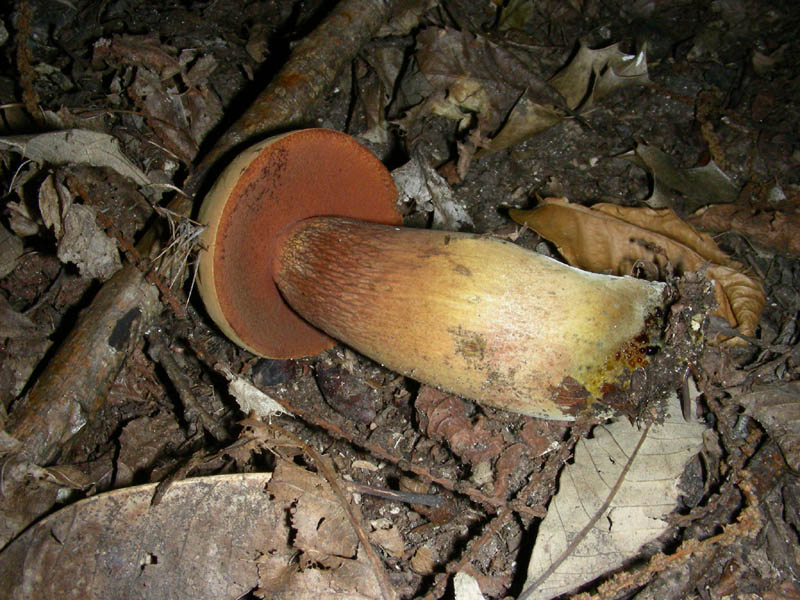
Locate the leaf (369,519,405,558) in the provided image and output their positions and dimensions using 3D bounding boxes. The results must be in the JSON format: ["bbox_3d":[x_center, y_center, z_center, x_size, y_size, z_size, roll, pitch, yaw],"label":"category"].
[{"bbox_3d":[-0.005,0.096,0.353,0.013,0.006,0.019,-40,65,-23],"label":"leaf"}]

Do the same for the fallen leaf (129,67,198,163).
[{"bbox_3d":[-0.127,-0.104,0.480,0.025,0.010,0.079,-28,61,-17],"label":"fallen leaf"}]

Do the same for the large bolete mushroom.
[{"bbox_3d":[0.012,-0.010,0.380,0.200,0.098,0.100,15,58,15],"label":"large bolete mushroom"}]

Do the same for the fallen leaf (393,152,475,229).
[{"bbox_3d":[0.014,-0.053,0.447,0.029,0.011,0.055,-23,60,-14],"label":"fallen leaf"}]

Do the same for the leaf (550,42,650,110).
[{"bbox_3d":[0.112,-0.131,0.495,0.072,0.014,0.045,-22,60,-13],"label":"leaf"}]

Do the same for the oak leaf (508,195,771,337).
[{"bbox_3d":[0.117,-0.026,0.422,0.131,0.022,0.056,28,61,17],"label":"oak leaf"}]

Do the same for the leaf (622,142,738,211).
[{"bbox_3d":[0.141,-0.061,0.450,0.062,0.014,0.047,32,62,19],"label":"leaf"}]

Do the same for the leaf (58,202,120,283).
[{"bbox_3d":[-0.154,-0.028,0.432,0.029,0.009,0.054,-24,60,-15],"label":"leaf"}]

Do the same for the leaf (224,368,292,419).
[{"bbox_3d":[-0.065,0.044,0.385,0.040,0.009,0.012,31,62,18],"label":"leaf"}]

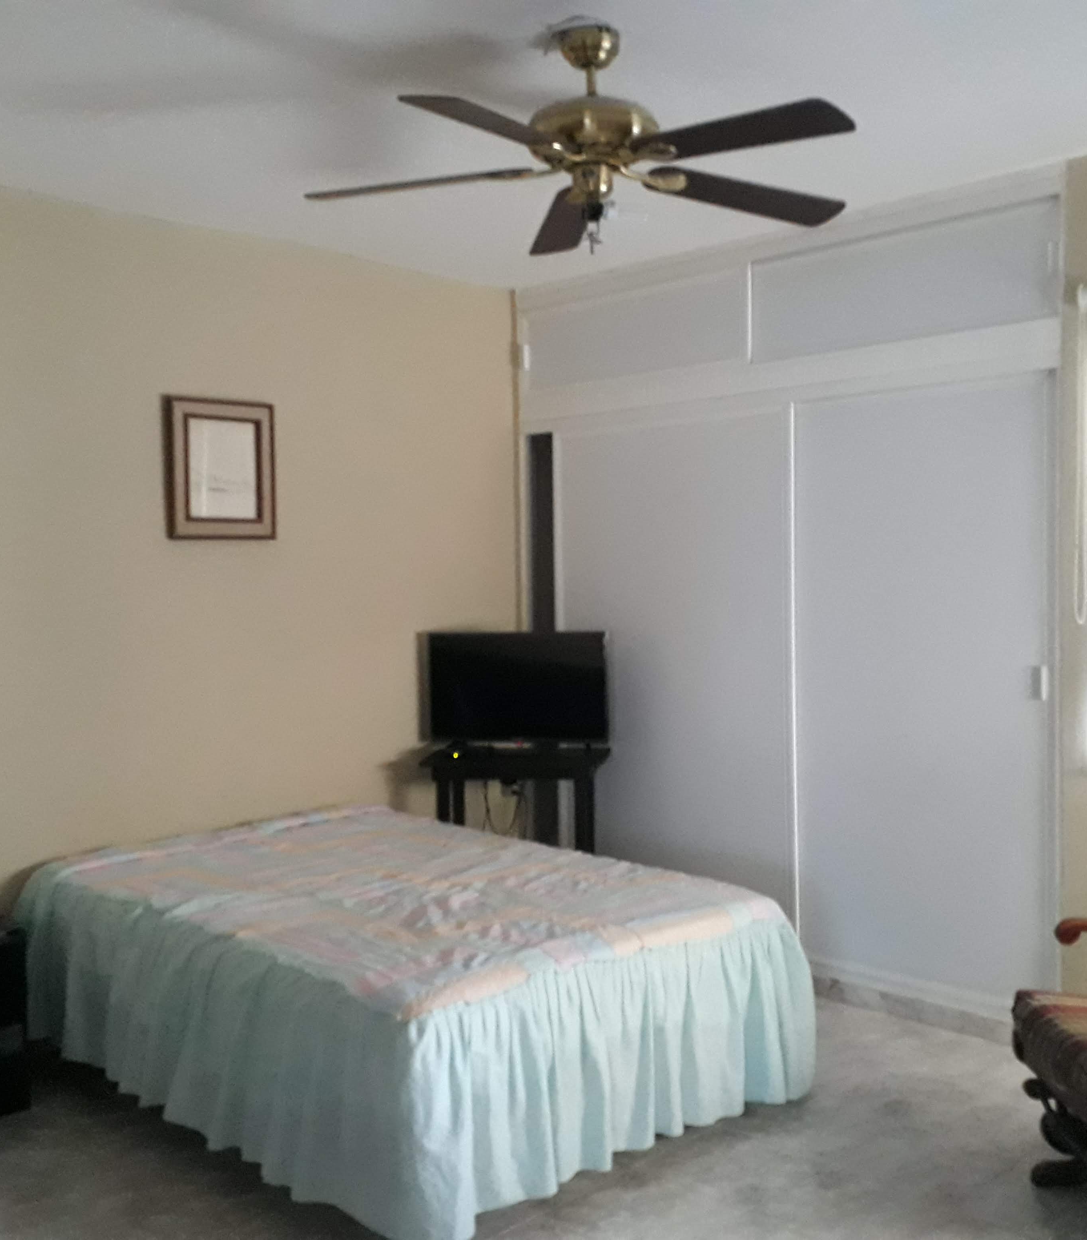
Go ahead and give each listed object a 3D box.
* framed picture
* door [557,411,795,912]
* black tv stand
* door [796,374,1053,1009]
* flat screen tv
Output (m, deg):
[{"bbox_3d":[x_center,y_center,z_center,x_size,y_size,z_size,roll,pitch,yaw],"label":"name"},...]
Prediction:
[{"bbox_3d":[-1.149,-0.535,4.610,0.422,0.495,0.035,-3,4,-45],"label":"framed picture"},{"bbox_3d":[0.500,0.211,5.129,0.035,2.010,1.193,-3,4,-45],"label":"door"},{"bbox_3d":[-0.095,0.940,5.038,0.685,0.814,0.450,0,3,9],"label":"black tv stand"},{"bbox_3d":[1.239,0.235,4.427,0.035,2.010,1.051,-3,4,-45],"label":"door"},{"bbox_3d":[-0.098,0.263,5.019,0.710,0.425,0.070,0,3,9],"label":"flat screen tv"}]

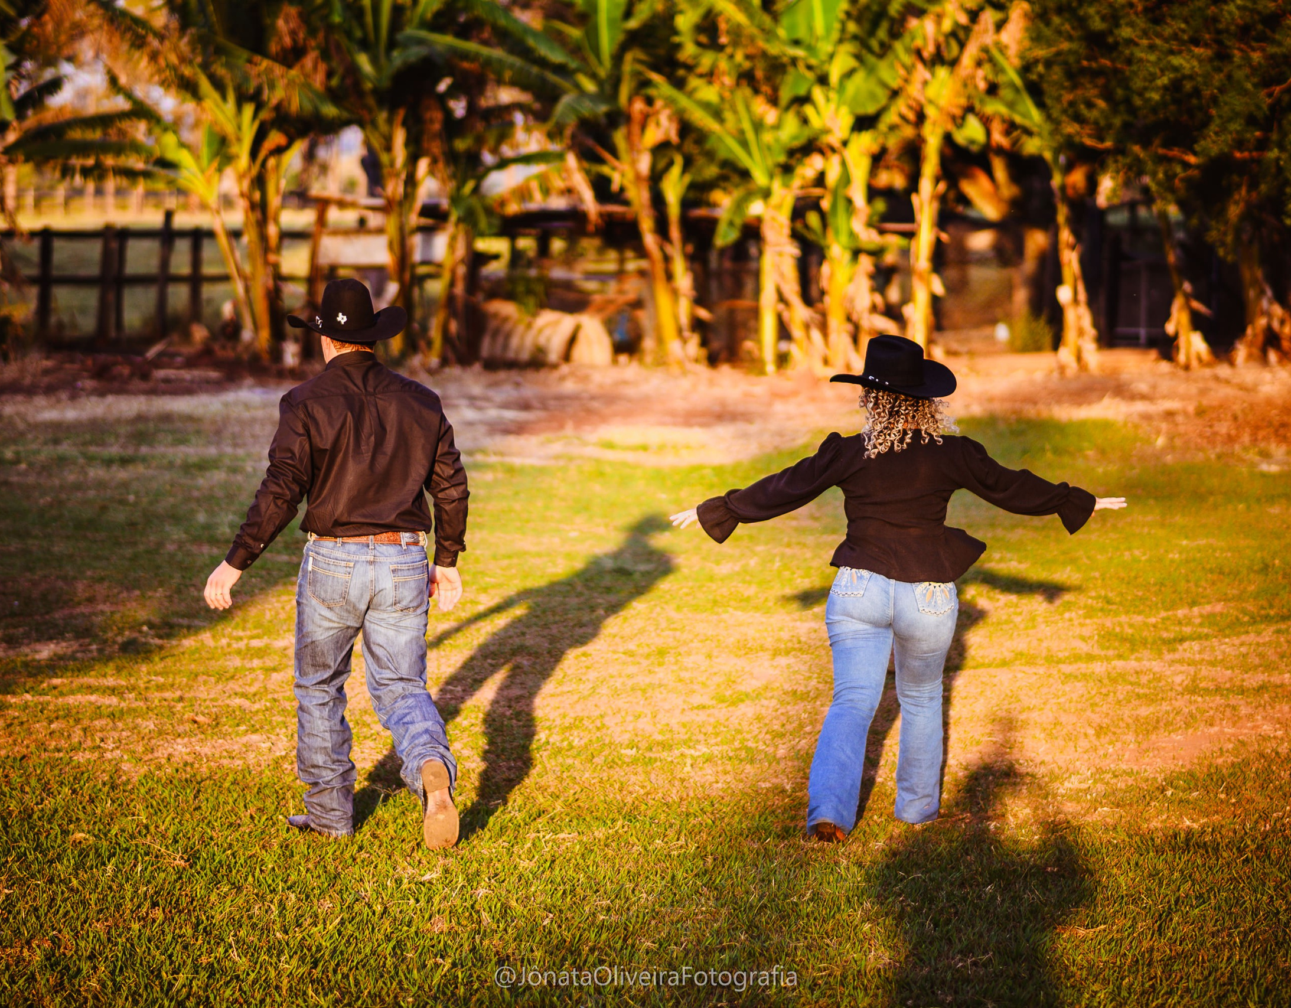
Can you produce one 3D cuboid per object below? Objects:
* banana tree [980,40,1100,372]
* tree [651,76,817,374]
[{"bbox_3d":[4.390,-3.320,39.800,1.330,3.630,1.250,0,5,0],"label":"banana tree"},{"bbox_3d":[0.990,-3.110,39.800,1.820,3.240,1.650,0,5,0],"label":"tree"}]

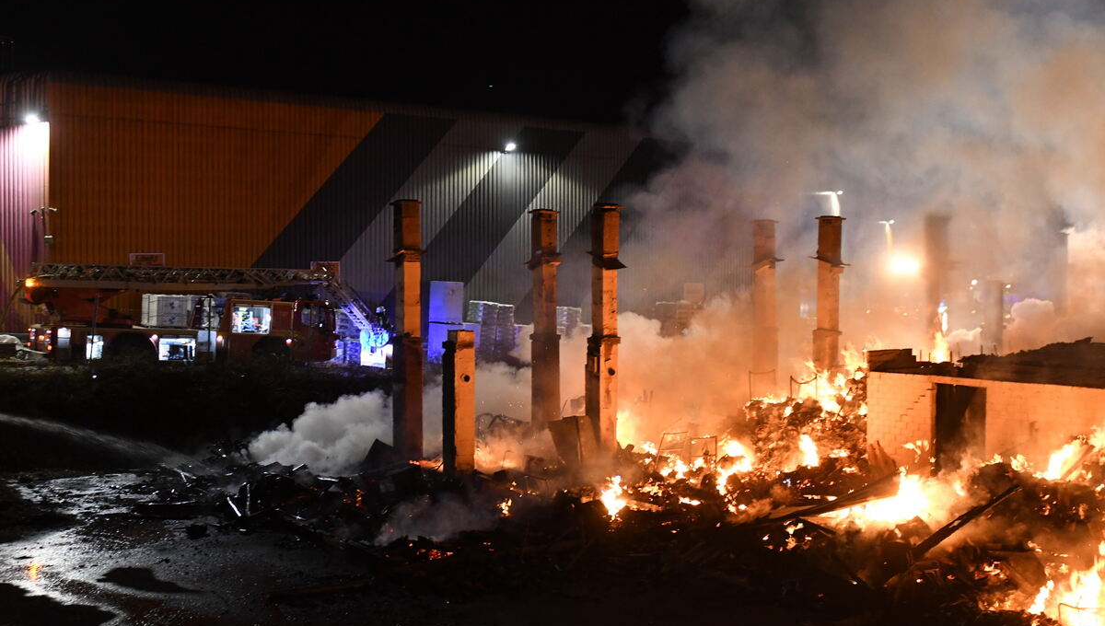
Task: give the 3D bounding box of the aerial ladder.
[{"bbox_3d":[-12.000,0.150,38.609,11.300,3.450,2.600,-1,1,-36],"label":"aerial ladder"}]

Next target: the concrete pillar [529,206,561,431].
[{"bbox_3d":[-0.230,0.391,35.653,0.720,7.450,0.720,-1,1,-35],"label":"concrete pillar"}]

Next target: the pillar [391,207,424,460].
[{"bbox_3d":[-4.281,0.516,32.631,0.720,7.610,0.720,-1,1,-35],"label":"pillar"}]

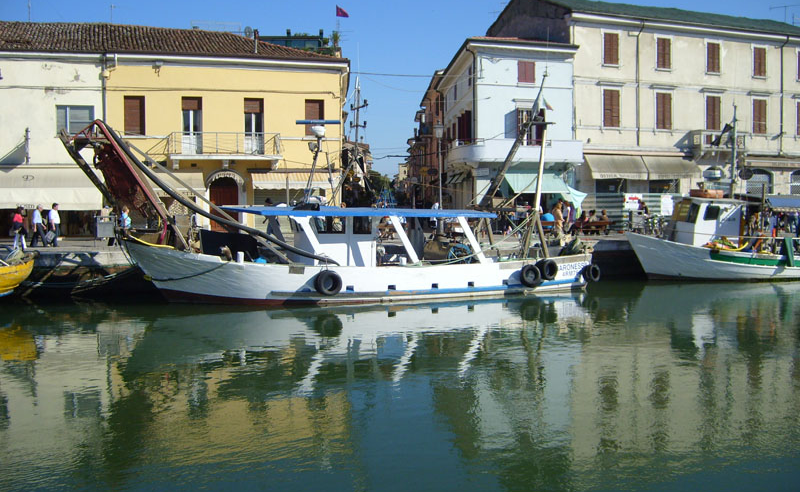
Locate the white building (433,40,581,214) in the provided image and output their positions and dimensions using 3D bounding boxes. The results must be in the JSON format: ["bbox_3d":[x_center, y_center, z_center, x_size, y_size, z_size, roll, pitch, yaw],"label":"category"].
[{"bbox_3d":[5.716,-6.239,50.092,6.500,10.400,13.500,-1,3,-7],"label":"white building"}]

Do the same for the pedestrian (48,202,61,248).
[{"bbox_3d":[-13.828,-0.830,32.267,0.550,1.750,0.520,-1,3,-13],"label":"pedestrian"}]

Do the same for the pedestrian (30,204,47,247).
[{"bbox_3d":[-14.485,-0.805,32.353,0.680,1.700,0.520,-1,3,-13],"label":"pedestrian"}]

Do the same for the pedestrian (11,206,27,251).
[{"bbox_3d":[-14.167,-0.647,29.983,0.600,1.630,0.500,-1,3,-13],"label":"pedestrian"}]

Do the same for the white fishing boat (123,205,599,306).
[{"bbox_3d":[-1.199,0.104,28.545,16.200,3.300,4.600,-1,3,-14],"label":"white fishing boat"}]

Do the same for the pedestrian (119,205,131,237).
[{"bbox_3d":[-10.621,-0.736,31.201,0.420,1.630,0.500,-1,3,-13],"label":"pedestrian"}]

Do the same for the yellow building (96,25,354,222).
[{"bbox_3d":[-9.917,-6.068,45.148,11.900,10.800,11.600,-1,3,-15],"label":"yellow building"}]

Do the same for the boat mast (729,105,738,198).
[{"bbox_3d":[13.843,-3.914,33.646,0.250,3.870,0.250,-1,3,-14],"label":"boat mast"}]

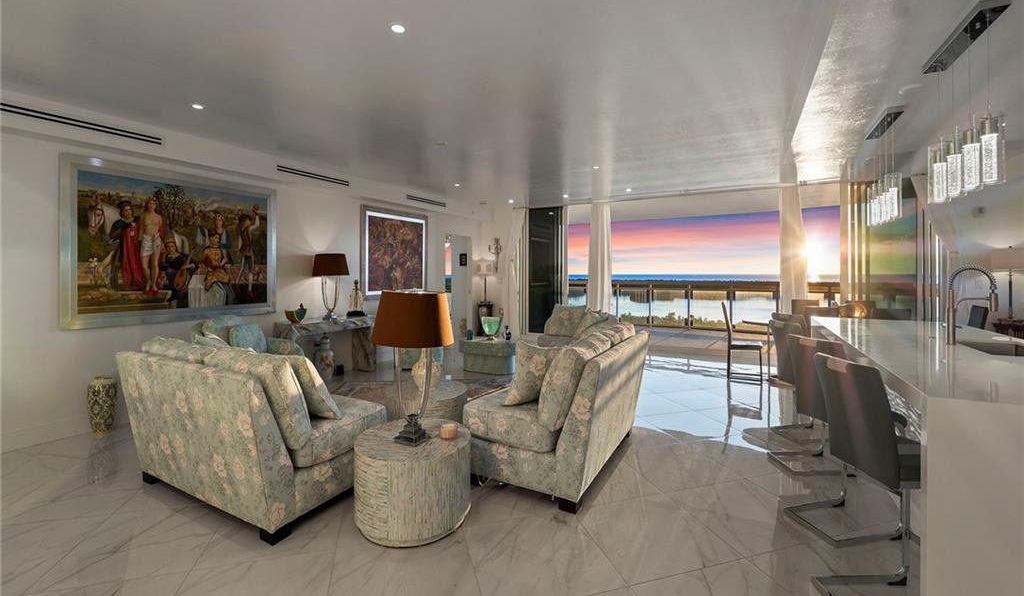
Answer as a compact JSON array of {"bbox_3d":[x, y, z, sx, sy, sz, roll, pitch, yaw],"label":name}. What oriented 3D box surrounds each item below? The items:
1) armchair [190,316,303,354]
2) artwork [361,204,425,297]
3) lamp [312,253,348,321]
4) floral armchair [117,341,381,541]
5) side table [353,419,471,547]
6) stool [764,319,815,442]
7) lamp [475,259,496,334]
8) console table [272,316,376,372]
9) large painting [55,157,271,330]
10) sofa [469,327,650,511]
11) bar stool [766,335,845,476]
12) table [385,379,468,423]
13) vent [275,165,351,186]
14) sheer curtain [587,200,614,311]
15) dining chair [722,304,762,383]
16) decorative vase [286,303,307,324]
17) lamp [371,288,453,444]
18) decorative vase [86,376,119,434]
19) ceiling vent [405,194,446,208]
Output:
[{"bbox_3d":[-2.630,0.673,4.020,0.870,0.920,0.860,1,2,30],"label":"armchair"},{"bbox_3d":[-1.857,-0.704,6.420,0.060,1.380,1.400,1,2,30],"label":"artwork"},{"bbox_3d":[-2.302,-0.151,5.050,0.450,0.860,0.450,2,4,29],"label":"lamp"},{"bbox_3d":[-1.614,0.735,2.552,1.380,0.890,0.860,2,4,29],"label":"floral armchair"},{"bbox_3d":[-0.544,0.985,2.239,0.618,0.428,0.618,2,4,29],"label":"side table"},{"bbox_3d":[2.128,0.673,2.827,0.500,0.990,0.380,0,4,-4],"label":"stool"},{"bbox_3d":[-0.566,-0.099,8.500,0.480,1.600,0.460,0,2,0],"label":"lamp"},{"bbox_3d":[-2.253,0.644,5.158,0.500,0.750,1.320,2,4,29],"label":"console table"},{"bbox_3d":[-3.269,-0.511,4.024,0.060,1.465,1.745,1,2,30],"label":"large painting"},{"bbox_3d":[0.400,0.720,2.960,0.890,0.940,1.270,1,2,30],"label":"sofa"},{"bbox_3d":[1.840,0.729,2.240,0.480,1.000,0.380,0,2,-12],"label":"bar stool"},{"bbox_3d":[-0.684,0.959,3.220,0.650,0.435,0.650,1,2,30],"label":"table"},{"bbox_3d":[-2.413,-1.492,4.864,0.040,0.080,0.960,2,4,29],"label":"vent"},{"bbox_3d":[1.534,-0.394,6.969,0.460,2.600,0.170,2,4,29],"label":"sheer curtain"},{"bbox_3d":[3.165,0.546,5.450,0.490,1.020,0.440,1,2,30],"label":"dining chair"},{"bbox_3d":[-2.544,0.180,4.720,0.150,0.235,0.235,2,4,29],"label":"decorative vase"},{"bbox_3d":[-0.556,0.379,2.248,0.480,0.830,0.410,1,2,30],"label":"lamp"},{"bbox_3d":[-3.538,0.925,3.434,0.180,0.480,0.180,1,2,30],"label":"decorative vase"},{"bbox_3d":[-1.409,-1.616,6.647,0.040,0.080,0.960,2,4,29],"label":"ceiling vent"}]

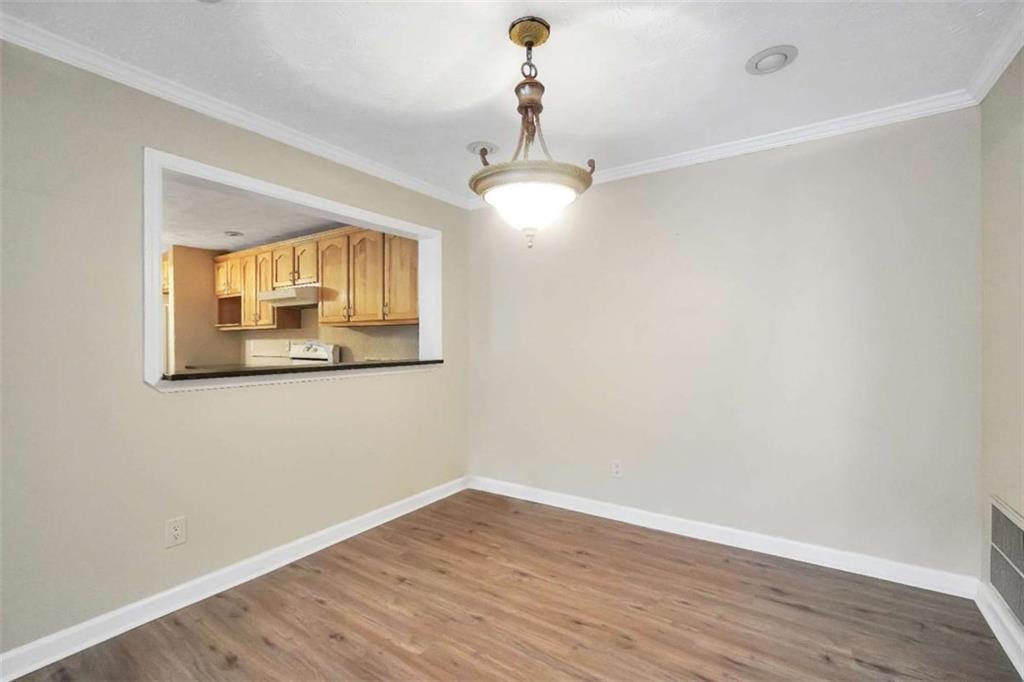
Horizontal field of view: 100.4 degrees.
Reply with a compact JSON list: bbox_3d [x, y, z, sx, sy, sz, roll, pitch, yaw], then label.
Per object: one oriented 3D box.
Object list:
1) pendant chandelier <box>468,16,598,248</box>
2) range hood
[{"bbox_3d":[0.071,-0.768,1.630,0.470,0.825,0.470,0,0,0],"label":"pendant chandelier"},{"bbox_3d":[-2.200,-0.455,4.460,0.760,0.175,0.500,0,0,33],"label":"range hood"}]

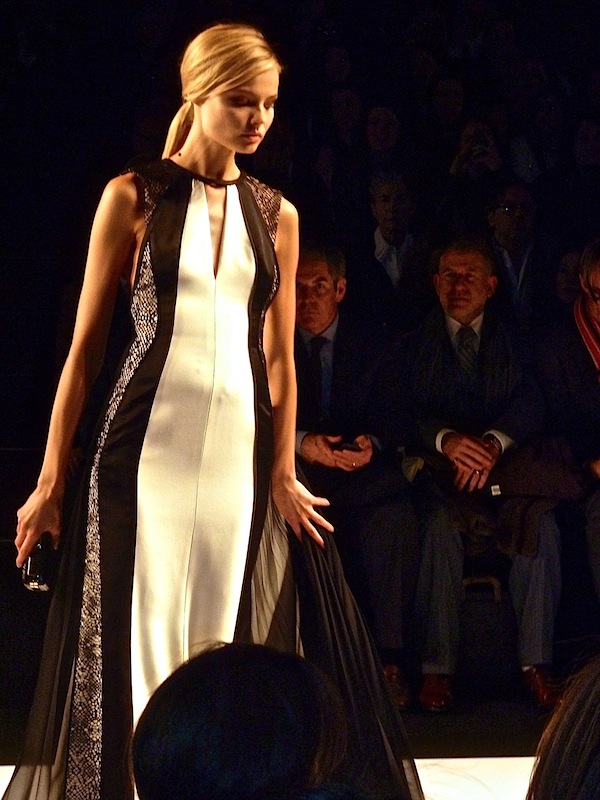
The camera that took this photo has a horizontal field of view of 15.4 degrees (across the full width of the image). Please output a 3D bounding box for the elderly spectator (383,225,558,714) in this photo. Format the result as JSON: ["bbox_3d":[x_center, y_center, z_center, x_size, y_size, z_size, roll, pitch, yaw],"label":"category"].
[{"bbox_3d":[0.500,0.176,6.398,0.540,1.270,0.800,0,8,-3],"label":"elderly spectator"}]

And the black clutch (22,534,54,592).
[{"bbox_3d":[-0.494,0.306,4.200,0.055,0.110,0.130,-1,7,-8],"label":"black clutch"}]

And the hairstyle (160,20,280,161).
[{"bbox_3d":[-0.148,-0.590,4.230,0.245,0.250,0.175,8,11,44],"label":"hairstyle"}]

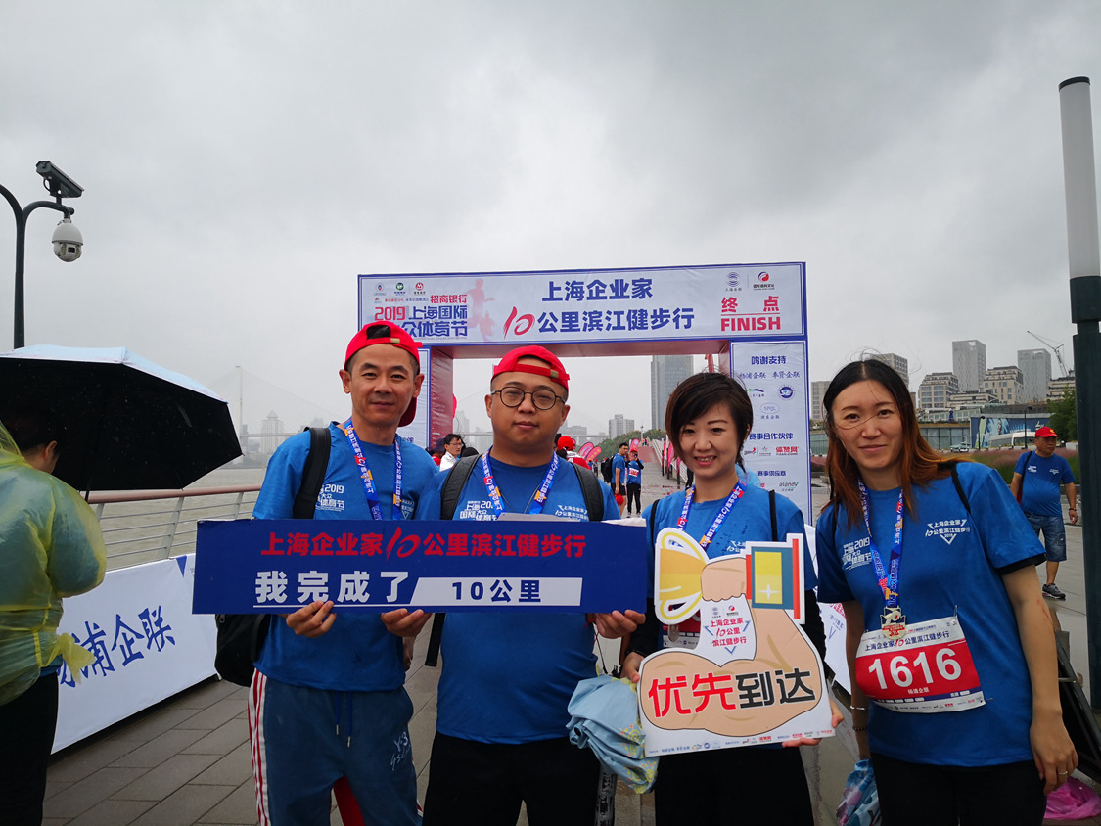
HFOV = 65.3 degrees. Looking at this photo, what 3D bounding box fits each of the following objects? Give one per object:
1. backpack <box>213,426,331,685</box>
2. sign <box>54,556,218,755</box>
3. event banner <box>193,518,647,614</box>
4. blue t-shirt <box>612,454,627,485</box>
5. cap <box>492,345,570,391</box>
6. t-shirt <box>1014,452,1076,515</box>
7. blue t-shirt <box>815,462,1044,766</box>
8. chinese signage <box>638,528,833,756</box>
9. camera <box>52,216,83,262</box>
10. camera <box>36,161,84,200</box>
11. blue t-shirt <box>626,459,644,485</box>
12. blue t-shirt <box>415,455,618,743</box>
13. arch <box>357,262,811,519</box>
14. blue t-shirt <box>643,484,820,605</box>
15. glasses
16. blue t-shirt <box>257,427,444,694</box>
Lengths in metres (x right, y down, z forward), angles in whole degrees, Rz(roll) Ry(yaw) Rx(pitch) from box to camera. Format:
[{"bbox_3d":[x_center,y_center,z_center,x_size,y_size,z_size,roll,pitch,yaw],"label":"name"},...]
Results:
[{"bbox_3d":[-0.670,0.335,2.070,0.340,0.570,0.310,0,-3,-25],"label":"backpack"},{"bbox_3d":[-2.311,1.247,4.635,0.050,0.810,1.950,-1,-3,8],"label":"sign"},{"bbox_3d":[-0.262,0.307,1.720,0.905,0.187,0.020,0,-5,2],"label":"event banner"},{"bbox_3d":[1.539,1.264,19.300,0.330,0.680,0.470,-1,-3,-3],"label":"blue t-shirt"},{"bbox_3d":[-0.040,-0.080,1.920,0.170,0.130,0.250,6,-13,-2],"label":"cap"},{"bbox_3d":[4.834,0.699,8.400,0.480,0.620,0.320,-2,-3,19],"label":"t-shirt"},{"bbox_3d":[0.800,0.412,1.820,0.440,0.605,0.270,-8,-3,30],"label":"blue t-shirt"},{"bbox_3d":[0.332,0.415,1.610,0.355,0.430,0.010,-7,-8,11],"label":"chinese signage"},{"bbox_3d":[-4.334,-1.549,7.700,0.250,0.390,0.250,2,-4,-45],"label":"camera"},{"bbox_3d":[-4.457,-2.106,7.800,0.160,0.170,0.420,-1,-21,13],"label":"camera"},{"bbox_3d":[2.090,1.462,21.200,0.460,0.680,0.290,-1,-3,3],"label":"blue t-shirt"},{"bbox_3d":[-0.074,0.392,1.930,0.490,0.650,0.320,-1,-3,0],"label":"blue t-shirt"},{"bbox_3d":[0.445,0.105,12.140,6.000,4.000,1.500,-1,-3,5],"label":"arch"},{"bbox_3d":[0.410,0.445,1.960,0.405,0.575,0.250,-2,-3,22],"label":"blue t-shirt"},{"bbox_3d":[-0.046,-0.024,1.945,0.148,0.048,0.135,5,-6,2],"label":"glasses"},{"bbox_3d":[-0.465,0.315,1.950,0.420,0.580,0.280,0,-3,-19],"label":"blue t-shirt"}]

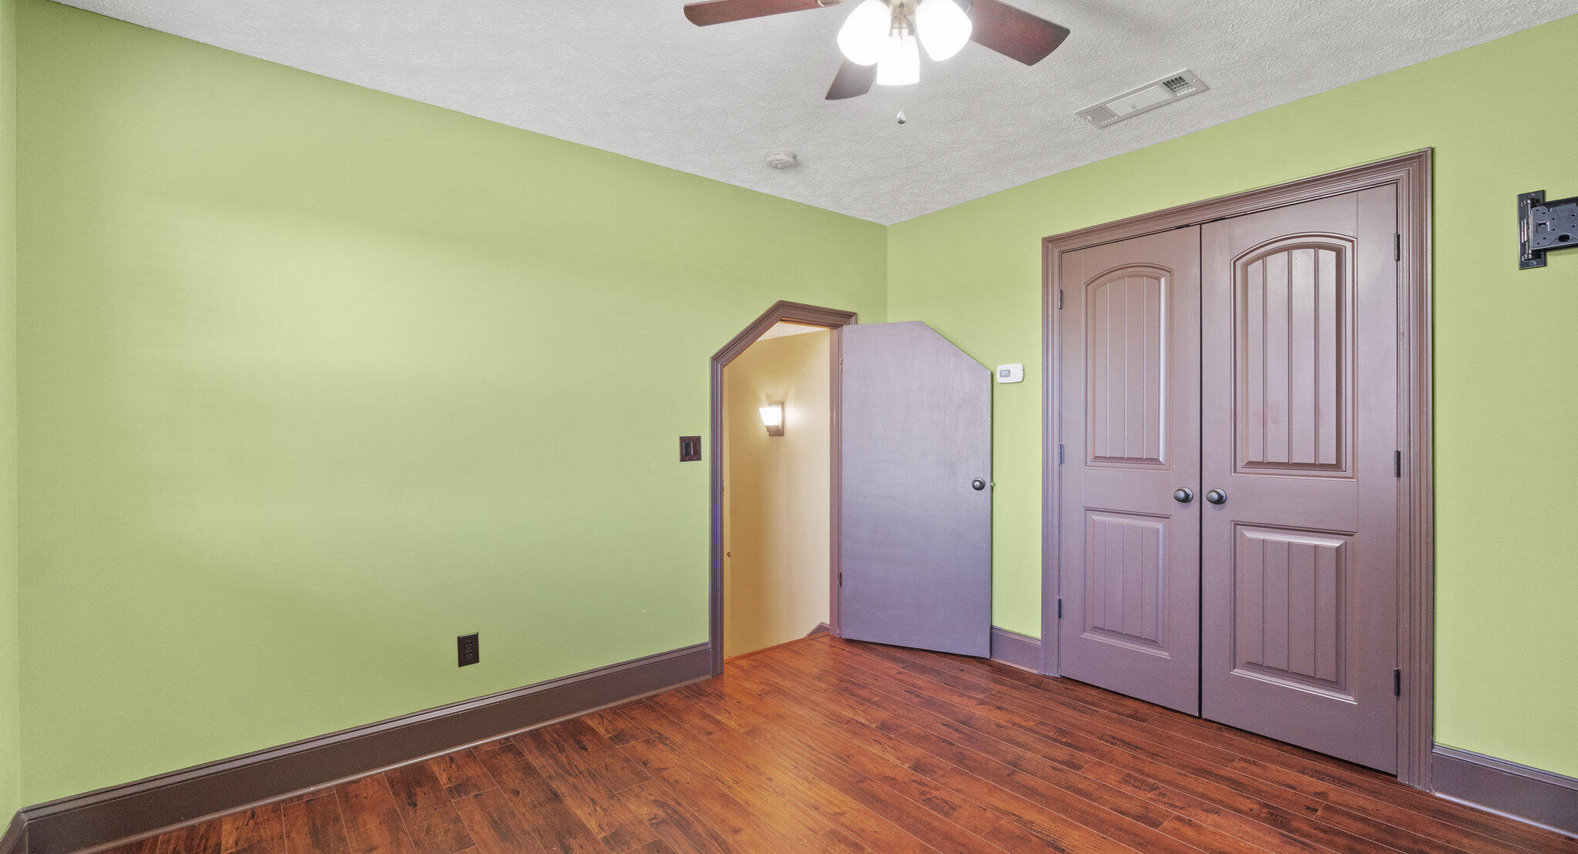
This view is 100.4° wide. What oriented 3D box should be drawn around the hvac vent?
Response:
[{"bbox_3d":[1.317,-1.214,2.469,0.208,0.018,0.395,0,0,-38],"label":"hvac vent"}]

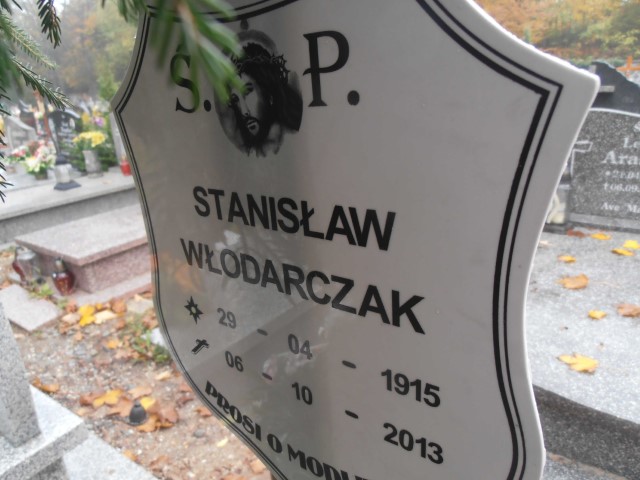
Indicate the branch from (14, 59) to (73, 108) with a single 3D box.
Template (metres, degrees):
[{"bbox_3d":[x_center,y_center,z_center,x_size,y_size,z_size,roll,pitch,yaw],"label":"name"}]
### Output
[{"bbox_3d":[-0.375,-0.210,0.600,0.105,0.030,0.035,40,0,0],"label":"branch"}]

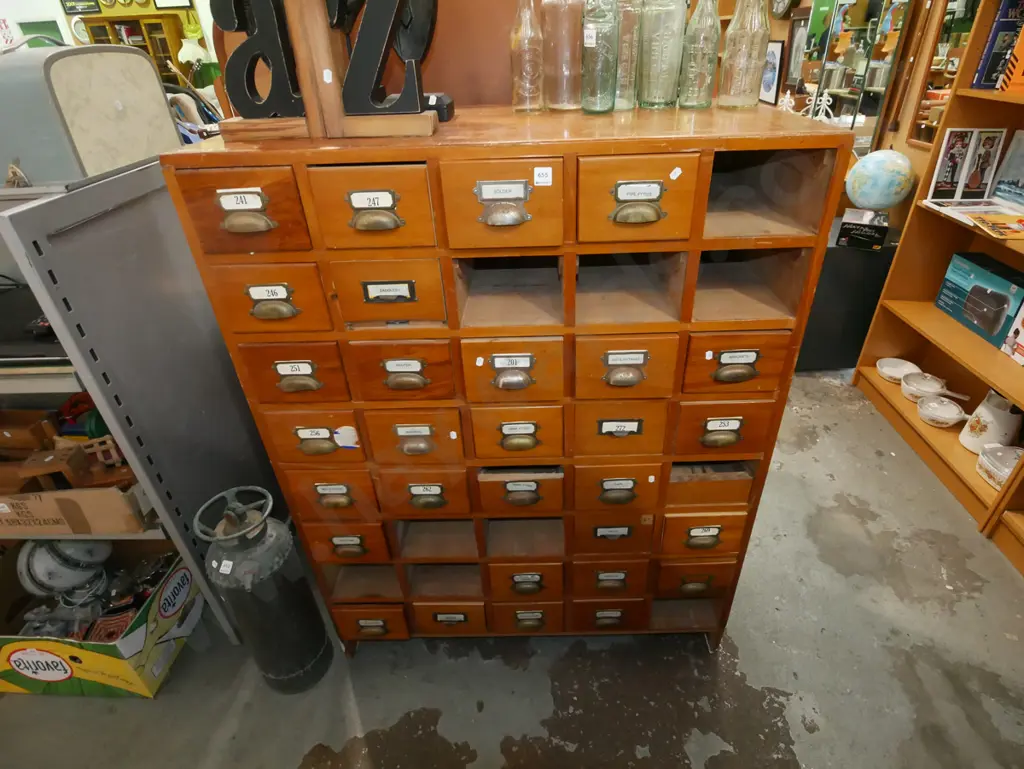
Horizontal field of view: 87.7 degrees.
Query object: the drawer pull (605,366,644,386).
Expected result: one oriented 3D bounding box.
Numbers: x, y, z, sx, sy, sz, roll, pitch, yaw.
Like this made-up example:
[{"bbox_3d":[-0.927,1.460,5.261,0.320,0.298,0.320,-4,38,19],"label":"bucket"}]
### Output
[{"bbox_3d":[0.203,-0.015,0.965,0.073,0.028,0.018,-2,32,3],"label":"drawer pull"}]

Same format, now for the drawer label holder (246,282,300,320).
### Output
[{"bbox_3d":[-0.385,-0.132,0.846,0.082,0.052,0.023,-2,32,2],"label":"drawer label holder"}]

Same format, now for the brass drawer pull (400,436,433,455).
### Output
[{"bbox_3d":[-0.182,0.117,1.019,0.073,0.029,0.021,-3,32,2],"label":"brass drawer pull"}]

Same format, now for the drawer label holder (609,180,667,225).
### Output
[{"bbox_3d":[0.189,-0.275,0.806,0.086,0.059,0.020,-2,32,3],"label":"drawer label holder"}]

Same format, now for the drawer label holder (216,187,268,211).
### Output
[{"bbox_3d":[-0.395,-0.269,0.776,0.065,0.030,0.003,-2,32,2],"label":"drawer label holder"}]

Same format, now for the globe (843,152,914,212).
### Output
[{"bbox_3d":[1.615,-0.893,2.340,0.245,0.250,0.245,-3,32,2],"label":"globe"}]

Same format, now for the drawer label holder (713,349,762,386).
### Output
[{"bbox_3d":[0.389,-0.031,0.907,0.086,0.049,0.023,-2,32,2],"label":"drawer label holder"}]

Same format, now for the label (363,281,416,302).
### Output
[{"bbox_3d":[-0.195,-0.146,0.848,0.086,0.034,0.009,-2,32,2],"label":"label"}]

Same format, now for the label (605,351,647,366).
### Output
[{"bbox_3d":[0.204,-0.046,0.953,0.074,0.028,0.004,-2,32,3],"label":"label"}]

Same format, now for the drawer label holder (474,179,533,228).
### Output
[{"bbox_3d":[-0.011,-0.264,0.778,0.083,0.060,0.022,-3,32,2],"label":"drawer label holder"}]

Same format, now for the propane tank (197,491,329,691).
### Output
[{"bbox_3d":[-0.578,0.502,1.272,0.180,0.559,0.180,-3,32,2],"label":"propane tank"}]

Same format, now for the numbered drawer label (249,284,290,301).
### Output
[{"bbox_3d":[-0.414,-0.157,0.906,0.071,0.028,0.004,-2,32,3],"label":"numbered drawer label"}]

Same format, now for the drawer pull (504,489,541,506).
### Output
[{"bbox_3d":[0.022,0.231,1.090,0.075,0.029,0.021,-3,32,2],"label":"drawer pull"}]

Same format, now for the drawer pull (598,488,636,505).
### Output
[{"bbox_3d":[0.223,0.238,1.126,0.077,0.026,0.018,-2,32,3],"label":"drawer pull"}]

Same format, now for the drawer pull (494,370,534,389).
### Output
[{"bbox_3d":[0.002,-0.009,0.916,0.078,0.027,0.021,-2,32,2],"label":"drawer pull"}]

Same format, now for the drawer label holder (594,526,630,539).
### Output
[{"bbox_3d":[0.217,0.319,1.135,0.078,0.033,0.009,-2,32,2],"label":"drawer label holder"}]

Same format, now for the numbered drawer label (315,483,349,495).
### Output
[{"bbox_3d":[-0.361,0.209,1.065,0.065,0.029,0.003,-2,32,2],"label":"numbered drawer label"}]

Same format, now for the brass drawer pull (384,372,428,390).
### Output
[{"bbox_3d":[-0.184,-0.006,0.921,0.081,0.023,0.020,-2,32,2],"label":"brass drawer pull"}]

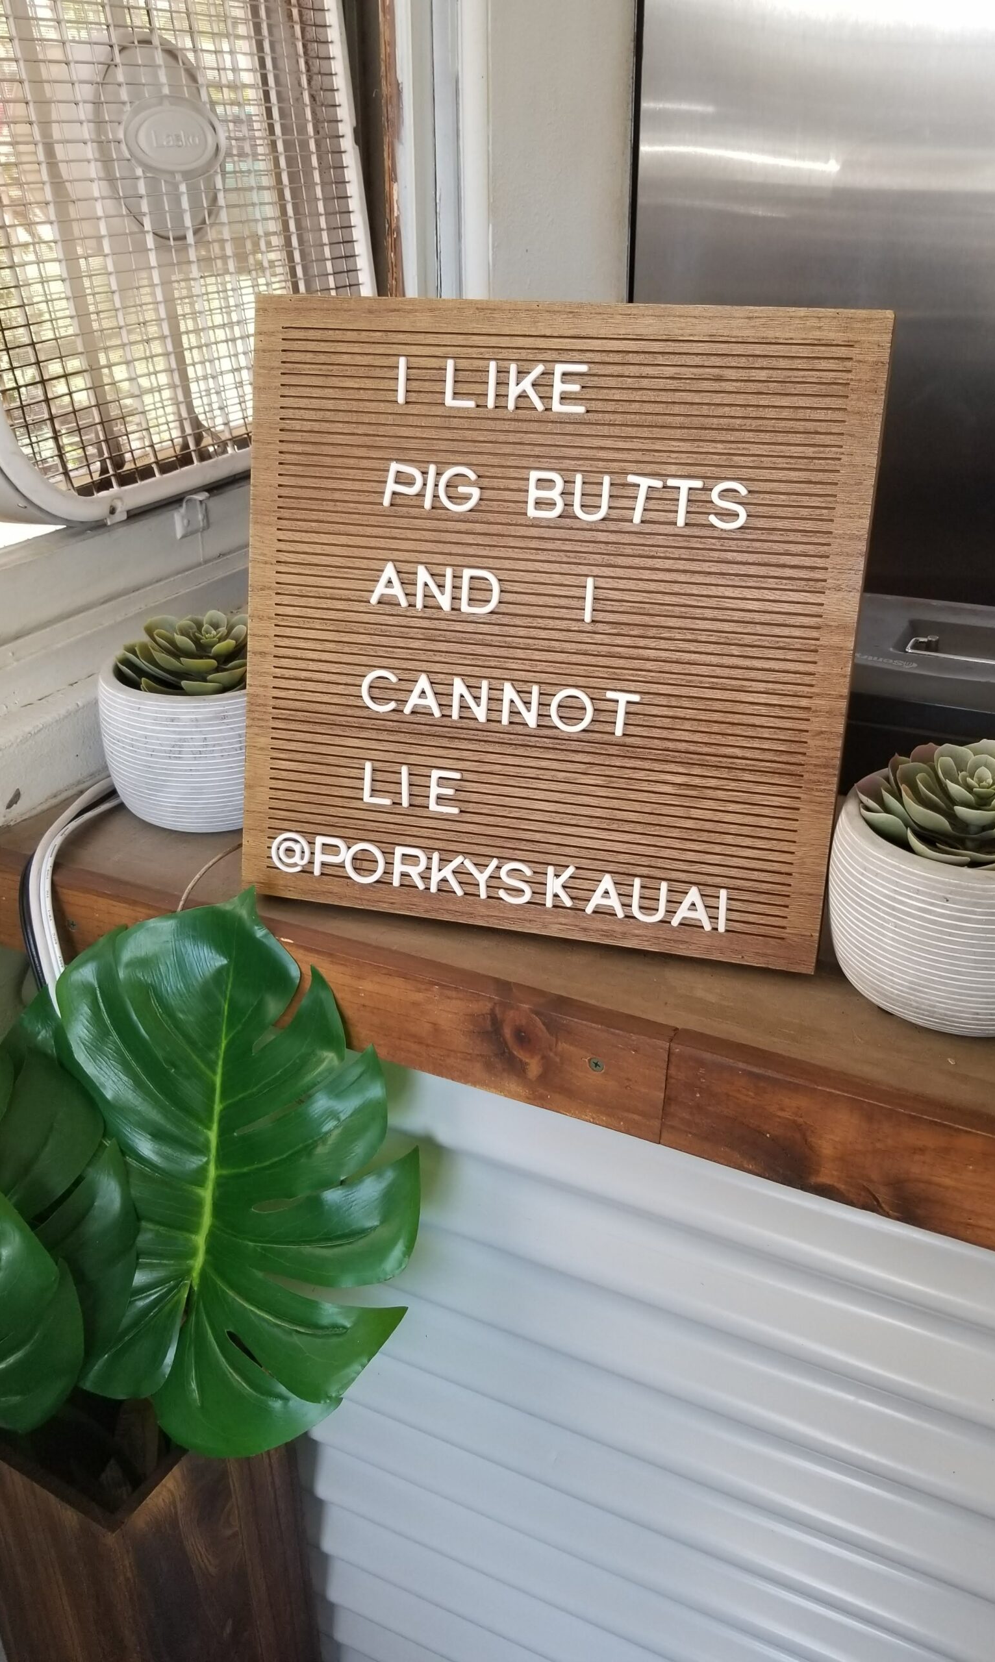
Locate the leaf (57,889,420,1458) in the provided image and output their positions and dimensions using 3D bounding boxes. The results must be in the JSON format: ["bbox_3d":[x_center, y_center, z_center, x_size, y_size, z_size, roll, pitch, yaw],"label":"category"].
[{"bbox_3d":[-0.153,0.196,0.720,0.215,0.324,0.085,4,-1,-3],"label":"leaf"}]

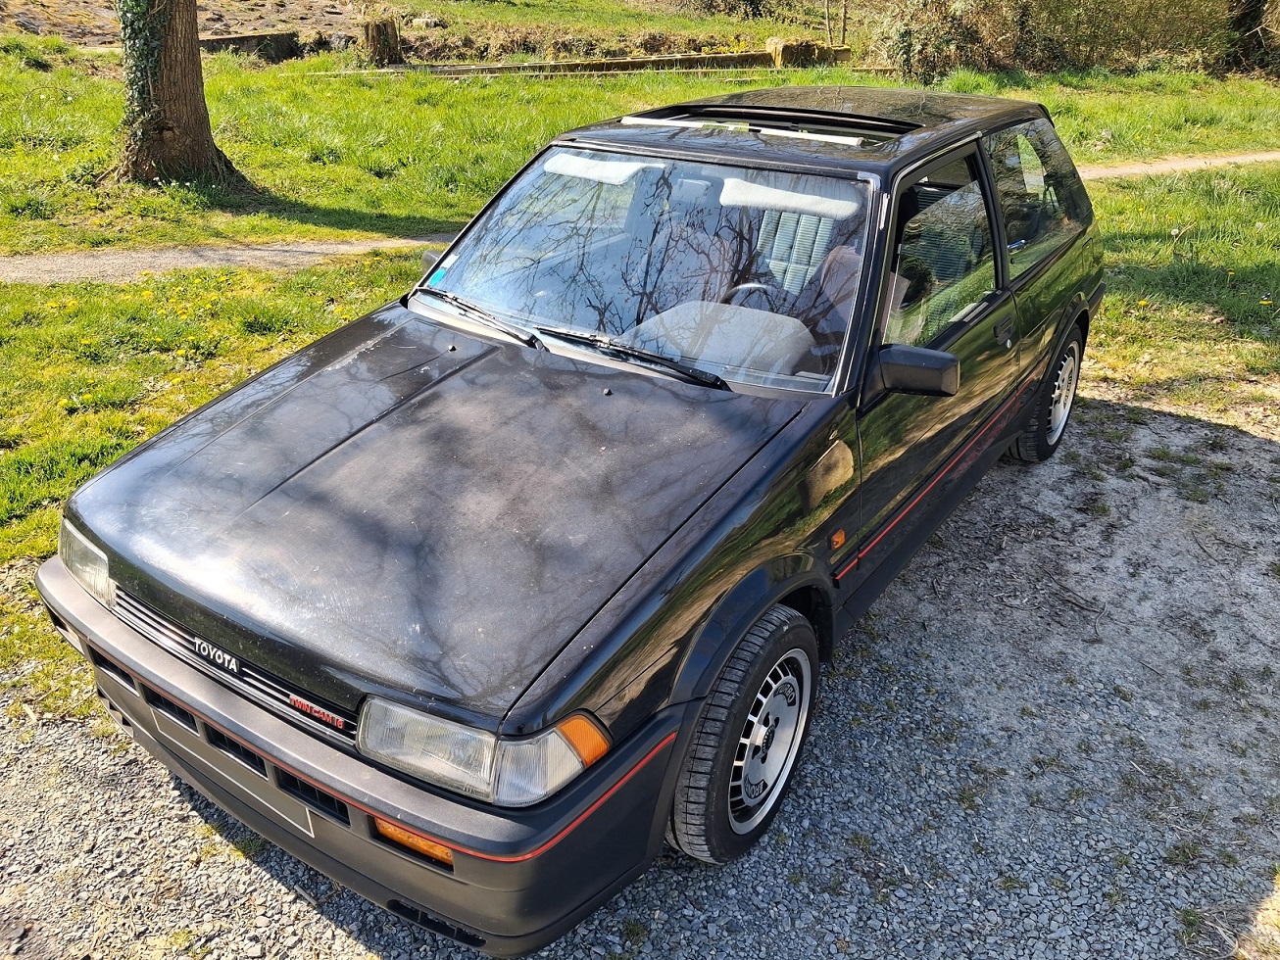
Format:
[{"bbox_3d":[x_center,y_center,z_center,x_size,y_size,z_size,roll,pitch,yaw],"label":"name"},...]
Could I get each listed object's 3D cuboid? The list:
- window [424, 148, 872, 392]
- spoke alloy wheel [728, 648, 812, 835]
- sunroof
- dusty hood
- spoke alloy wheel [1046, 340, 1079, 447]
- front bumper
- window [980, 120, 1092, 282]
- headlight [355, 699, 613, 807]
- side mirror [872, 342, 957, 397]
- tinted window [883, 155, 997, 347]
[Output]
[{"bbox_3d":[0.021,-0.639,2.678,1.330,0.100,0.610,17,72,31],"label":"window"},{"bbox_3d":[0.219,0.552,2.232,0.170,0.417,0.417,16,31,28],"label":"spoke alloy wheel"},{"bbox_3d":[0.406,-1.093,3.068,0.840,0.060,0.400,17,32,31],"label":"sunroof"},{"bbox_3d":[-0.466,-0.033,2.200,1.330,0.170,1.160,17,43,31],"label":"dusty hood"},{"bbox_3d":[1.612,-0.362,4.007,0.170,0.417,0.417,17,32,31],"label":"spoke alloy wheel"},{"bbox_3d":[-0.687,0.492,2.108,1.570,0.460,0.500,17,32,31],"label":"front bumper"},{"bbox_3d":[1.379,-1.013,3.416,0.050,0.440,1.060,-7,18,40],"label":"window"},{"bbox_3d":[-0.268,0.405,1.653,0.380,0.130,0.230,17,32,31],"label":"headlight"},{"bbox_3d":[0.645,-0.263,2.307,0.160,0.100,0.100,17,32,31],"label":"side mirror"},{"bbox_3d":[0.812,-0.632,2.698,0.050,0.430,0.990,-7,18,40],"label":"tinted window"}]

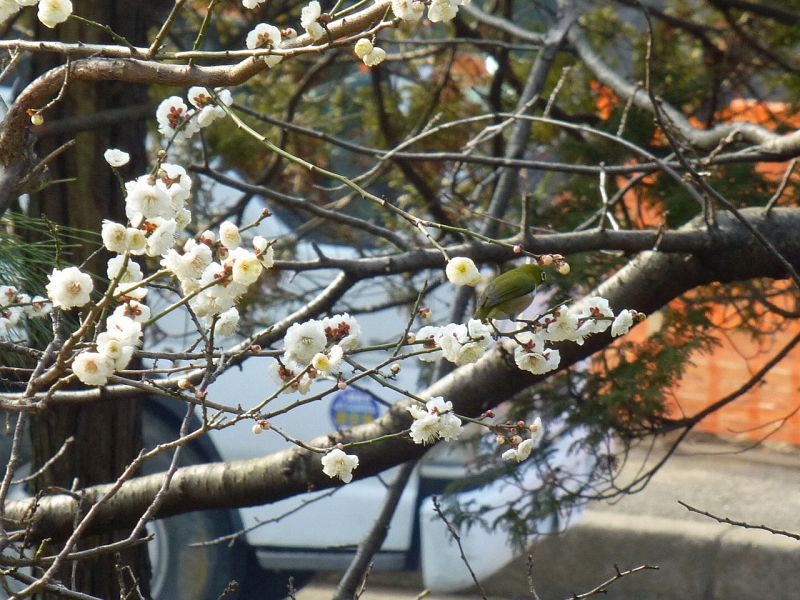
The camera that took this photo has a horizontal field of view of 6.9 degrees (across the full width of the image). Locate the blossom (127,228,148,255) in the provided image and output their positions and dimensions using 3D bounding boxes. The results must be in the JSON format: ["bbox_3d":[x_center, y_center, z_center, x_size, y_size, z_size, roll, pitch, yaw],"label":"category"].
[{"bbox_3d":[-0.219,-0.049,5.550,0.019,0.022,0.015,0,0,-6],"label":"blossom"}]

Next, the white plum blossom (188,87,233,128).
[{"bbox_3d":[-0.157,-0.160,5.550,0.035,0.034,0.020,0,12,-12],"label":"white plum blossom"}]

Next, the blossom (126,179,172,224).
[{"bbox_3d":[-0.186,-0.073,4.950,0.034,0.034,0.019,0,25,-3],"label":"blossom"}]

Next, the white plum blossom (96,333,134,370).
[{"bbox_3d":[-0.187,0.034,4.400,0.025,0.025,0.018,0,3,3],"label":"white plum blossom"}]

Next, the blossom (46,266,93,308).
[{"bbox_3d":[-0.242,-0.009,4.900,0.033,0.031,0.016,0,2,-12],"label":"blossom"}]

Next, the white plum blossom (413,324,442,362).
[{"bbox_3d":[0.026,0.036,5.600,0.027,0.032,0.017,0,0,-14],"label":"white plum blossom"}]

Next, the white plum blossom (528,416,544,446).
[{"bbox_3d":[0.104,0.100,5.100,0.012,0.024,0.024,6,0,-12],"label":"white plum blossom"}]

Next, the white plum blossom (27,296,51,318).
[{"bbox_3d":[-0.309,0.006,5.700,0.021,0.020,0.014,0,-12,0],"label":"white plum blossom"}]

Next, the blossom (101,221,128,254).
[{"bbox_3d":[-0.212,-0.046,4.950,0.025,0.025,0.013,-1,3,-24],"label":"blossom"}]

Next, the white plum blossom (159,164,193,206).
[{"bbox_3d":[-0.148,-0.077,4.400,0.023,0.028,0.015,0,-3,18],"label":"white plum blossom"}]

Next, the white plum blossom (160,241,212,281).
[{"bbox_3d":[-0.141,-0.025,4.400,0.036,0.028,0.022,-1,6,-24],"label":"white plum blossom"}]

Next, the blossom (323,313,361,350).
[{"bbox_3d":[-0.049,0.026,5.600,0.031,0.031,0.018,0,18,12],"label":"blossom"}]

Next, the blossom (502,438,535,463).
[{"bbox_3d":[0.078,0.099,4.400,0.024,0.017,0.012,-1,31,-35],"label":"blossom"}]

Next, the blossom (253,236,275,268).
[{"bbox_3d":[-0.113,-0.039,5.550,0.024,0.027,0.017,0,6,37],"label":"blossom"}]

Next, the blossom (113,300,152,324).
[{"bbox_3d":[-0.223,0.011,5.550,0.031,0.024,0.017,0,-21,3],"label":"blossom"}]

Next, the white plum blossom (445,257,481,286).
[{"bbox_3d":[0.052,-0.024,5.600,0.028,0.025,0.018,0,-6,15],"label":"white plum blossom"}]

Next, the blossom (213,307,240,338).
[{"bbox_3d":[-0.130,0.017,5.000,0.023,0.025,0.013,0,24,-23],"label":"blossom"}]

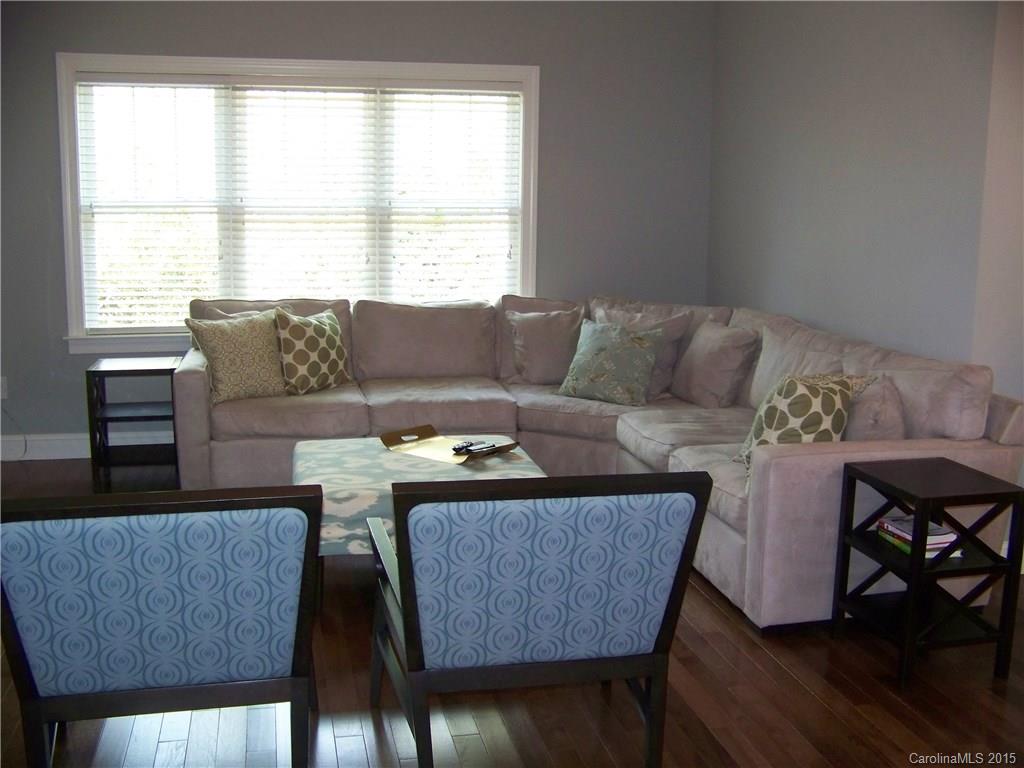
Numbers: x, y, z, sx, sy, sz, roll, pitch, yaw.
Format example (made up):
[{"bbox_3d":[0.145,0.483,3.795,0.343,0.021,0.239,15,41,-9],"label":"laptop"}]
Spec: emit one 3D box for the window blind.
[{"bbox_3d":[-1.135,-0.978,6.036,2.450,1.348,0.060,-2,10,-13],"label":"window blind"}]

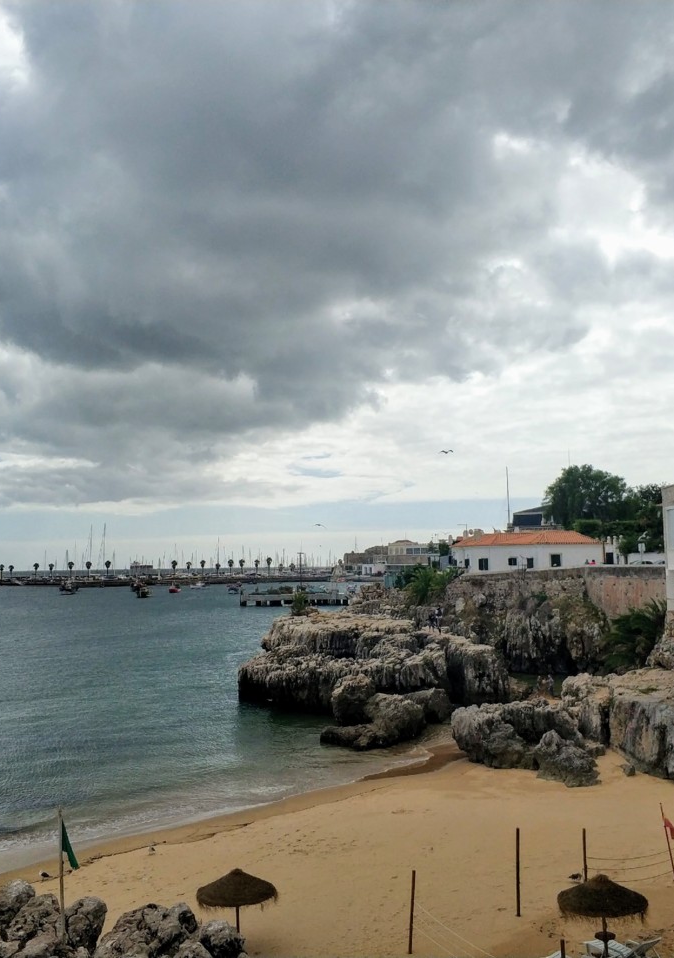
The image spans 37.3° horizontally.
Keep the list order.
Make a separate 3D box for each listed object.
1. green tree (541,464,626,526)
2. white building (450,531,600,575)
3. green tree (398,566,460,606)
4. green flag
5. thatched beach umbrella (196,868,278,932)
[{"bbox_3d":[29.771,2.827,120.000,10.300,9.200,9.500,-2,-5,14],"label":"green tree"},{"bbox_3d":[17.950,7.020,94.000,13.000,4.100,7.000,-2,-5,19],"label":"white building"},{"bbox_3d":[7.246,8.434,79.000,4.900,3.400,4.200,-1,-5,5],"label":"green tree"},{"bbox_3d":[-5.620,7.715,21.000,0.400,1.040,0.180,1,-5,-15],"label":"green flag"},{"bbox_3d":[-2.465,10.727,24.900,2.030,2.000,2.030,-1,-5,-6],"label":"thatched beach umbrella"}]

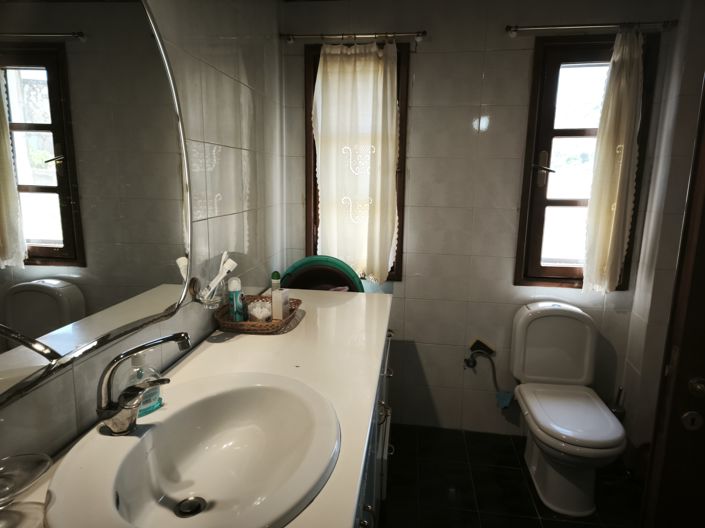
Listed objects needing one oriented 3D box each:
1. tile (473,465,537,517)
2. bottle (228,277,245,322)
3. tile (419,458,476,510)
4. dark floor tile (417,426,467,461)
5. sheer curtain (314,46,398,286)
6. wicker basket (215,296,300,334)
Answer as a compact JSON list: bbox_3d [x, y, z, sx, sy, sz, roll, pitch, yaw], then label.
[{"bbox_3d":[0.690,1.042,2.159,0.254,0.012,0.334,2,11,8],"label":"tile"},{"bbox_3d":[-0.451,0.139,1.809,0.053,0.179,0.053,2,11,8],"label":"bottle"},{"bbox_3d":[0.438,1.032,2.192,0.254,0.012,0.334,2,11,8],"label":"tile"},{"bbox_3d":[0.481,0.971,2.505,0.254,0.012,0.309,2,11,8],"label":"dark floor tile"},{"bbox_3d":[0.012,-0.492,2.386,0.438,1.186,0.070,2,11,8],"label":"sheer curtain"},{"bbox_3d":[-0.353,0.202,1.847,0.263,0.057,0.350,2,11,8],"label":"wicker basket"}]

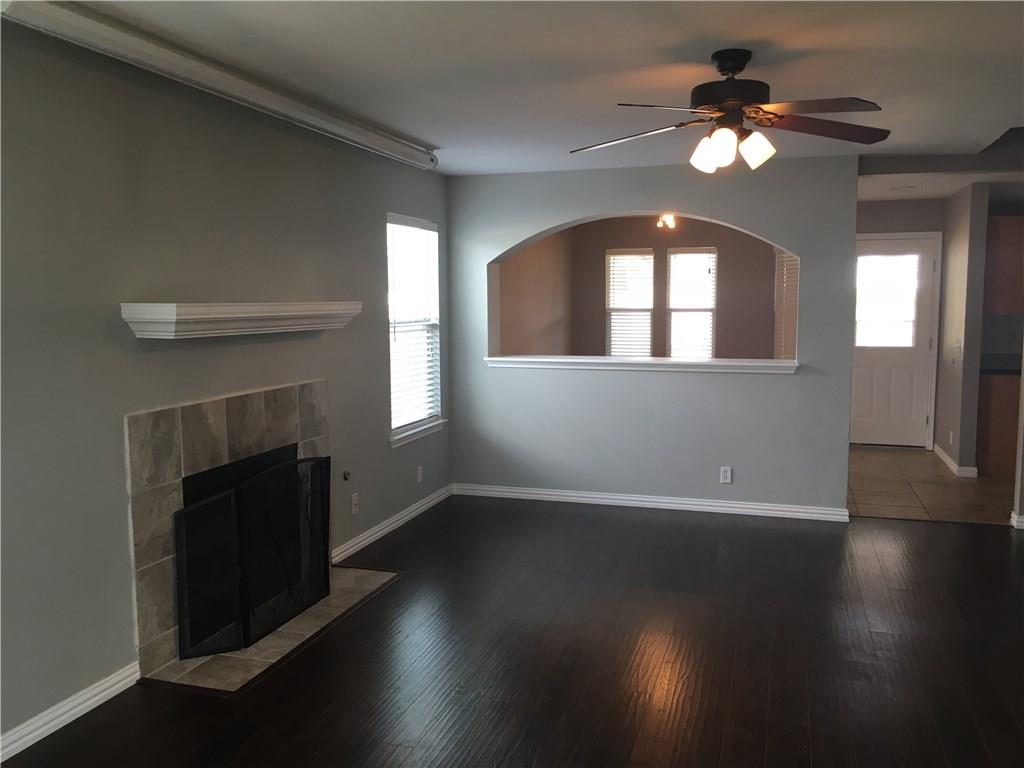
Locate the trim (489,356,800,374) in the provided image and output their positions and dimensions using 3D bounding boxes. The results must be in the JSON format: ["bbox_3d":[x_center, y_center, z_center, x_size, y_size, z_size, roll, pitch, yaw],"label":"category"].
[{"bbox_3d":[0.911,-0.146,6.279,2.244,0.070,0.330,1,6,17],"label":"trim"}]

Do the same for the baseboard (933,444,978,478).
[{"bbox_3d":[4.002,0.682,7.763,0.165,0.085,1.290,1,6,17],"label":"baseboard"}]

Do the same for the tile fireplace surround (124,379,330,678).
[{"bbox_3d":[-1.272,0.582,4.132,0.025,1.066,1.549,1,6,17],"label":"tile fireplace surround"}]

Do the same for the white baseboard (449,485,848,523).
[{"bbox_3d":[0.908,0.852,6.234,2.887,0.085,0.016,1,6,17],"label":"white baseboard"}]

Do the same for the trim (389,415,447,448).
[{"bbox_3d":[-0.672,0.345,6.046,0.113,0.082,1.000,1,6,17],"label":"trim"}]

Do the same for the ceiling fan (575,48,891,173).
[{"bbox_3d":[0.818,-1.023,3.252,1.300,0.445,1.300,1,6,17],"label":"ceiling fan"}]

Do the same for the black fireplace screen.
[{"bbox_3d":[-1.147,0.741,4.076,0.210,0.758,1.082,1,6,17],"label":"black fireplace screen"}]

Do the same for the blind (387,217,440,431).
[{"bbox_3d":[-0.720,-0.416,5.984,0.062,1.423,0.840,1,6,17],"label":"blind"}]

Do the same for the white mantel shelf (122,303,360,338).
[{"bbox_3d":[-1.158,-0.310,3.987,0.255,0.133,1.504,1,6,17],"label":"white mantel shelf"}]

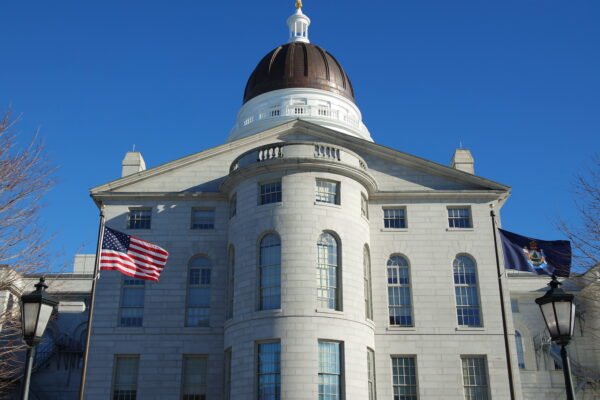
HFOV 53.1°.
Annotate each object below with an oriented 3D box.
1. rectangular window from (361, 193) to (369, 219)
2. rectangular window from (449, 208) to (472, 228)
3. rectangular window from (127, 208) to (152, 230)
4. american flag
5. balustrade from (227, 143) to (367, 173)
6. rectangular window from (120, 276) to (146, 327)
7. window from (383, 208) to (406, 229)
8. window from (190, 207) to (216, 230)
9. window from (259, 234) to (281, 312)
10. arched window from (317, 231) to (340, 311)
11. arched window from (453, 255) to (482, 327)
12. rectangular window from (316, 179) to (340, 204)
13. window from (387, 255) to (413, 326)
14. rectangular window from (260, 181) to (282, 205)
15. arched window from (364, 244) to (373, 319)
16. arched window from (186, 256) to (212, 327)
[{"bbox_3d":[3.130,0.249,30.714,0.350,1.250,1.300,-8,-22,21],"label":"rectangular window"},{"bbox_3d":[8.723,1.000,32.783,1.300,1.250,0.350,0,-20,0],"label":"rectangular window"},{"bbox_3d":[-10.078,1.234,37.902,1.495,1.473,0.300,0,-22,0],"label":"rectangular window"},{"bbox_3d":[-6.164,1.994,22.358,2.533,2.131,0.400,0,-22,0],"label":"american flag"},{"bbox_3d":[-0.031,-1.875,36.249,8.680,1.106,4.879,0,-22,0],"label":"balustrade"},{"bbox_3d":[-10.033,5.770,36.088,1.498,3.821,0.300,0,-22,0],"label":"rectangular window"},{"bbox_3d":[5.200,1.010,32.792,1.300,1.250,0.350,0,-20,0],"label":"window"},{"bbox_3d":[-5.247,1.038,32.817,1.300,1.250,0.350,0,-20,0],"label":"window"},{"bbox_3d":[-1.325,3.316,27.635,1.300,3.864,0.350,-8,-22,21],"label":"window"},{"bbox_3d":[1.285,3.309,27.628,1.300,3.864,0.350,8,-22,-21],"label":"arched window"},{"bbox_3d":[10.077,5.429,36.225,1.548,4.521,0.300,0,-22,0],"label":"arched window"},{"bbox_3d":[1.570,-0.394,33.721,1.435,1.533,0.300,9,-24,-22],"label":"rectangular window"},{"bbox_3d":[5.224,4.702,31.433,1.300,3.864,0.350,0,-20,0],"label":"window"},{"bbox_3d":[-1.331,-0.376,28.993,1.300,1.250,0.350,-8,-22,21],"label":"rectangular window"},{"bbox_3d":[3.741,4.640,34.147,0.300,4.492,1.509,-8,-23,19],"label":"arched window"},{"bbox_3d":[-6.036,5.467,36.209,1.496,4.475,0.300,0,-22,0],"label":"arched window"}]

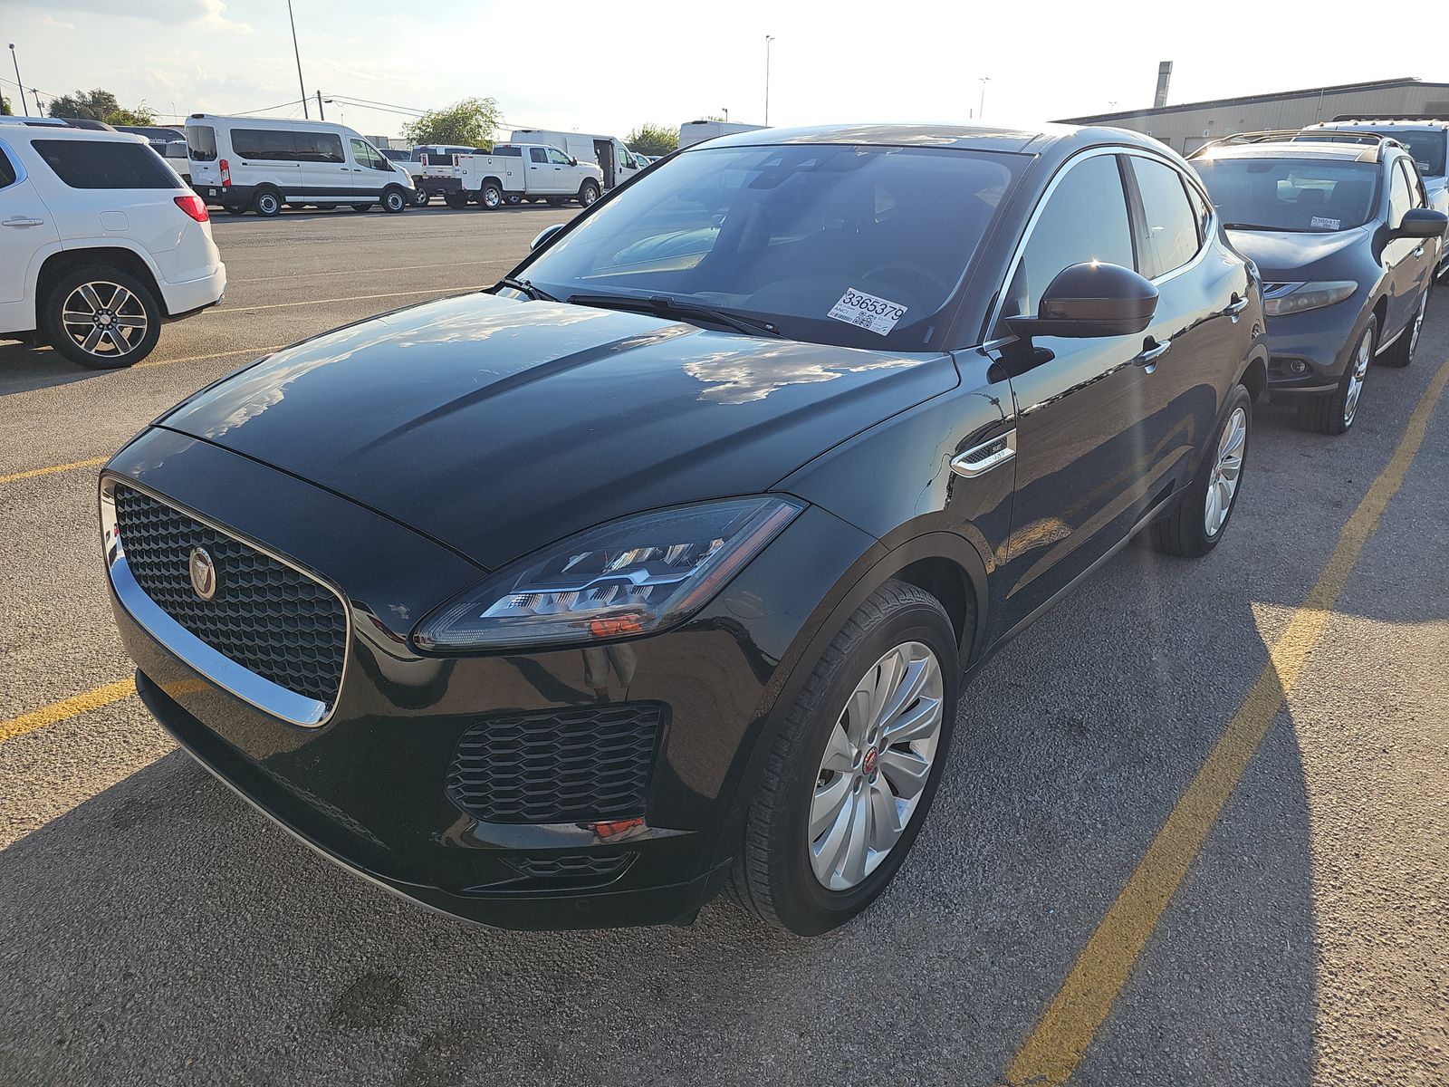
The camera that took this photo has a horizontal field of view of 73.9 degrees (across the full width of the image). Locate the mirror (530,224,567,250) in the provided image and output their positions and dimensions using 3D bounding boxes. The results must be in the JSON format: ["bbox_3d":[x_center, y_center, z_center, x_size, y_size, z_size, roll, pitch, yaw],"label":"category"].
[{"bbox_3d":[-0.605,-1.004,3.365,0.240,0.190,0.190,16,26,37],"label":"mirror"}]

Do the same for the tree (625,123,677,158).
[{"bbox_3d":[-4.704,-27.025,66.746,4.230,3.980,4.230,0,22,0],"label":"tree"}]

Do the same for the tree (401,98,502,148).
[{"bbox_3d":[-14.117,-21.072,50.835,5.390,4.560,5.390,0,22,0],"label":"tree"}]

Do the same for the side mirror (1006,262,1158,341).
[{"bbox_3d":[0.834,-0.560,2.221,0.280,0.175,0.160,17,27,36],"label":"side mirror"}]

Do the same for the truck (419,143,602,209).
[{"bbox_3d":[-6.718,-12.042,31.541,2.080,2.000,6.450,16,27,35],"label":"truck"}]

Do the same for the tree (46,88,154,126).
[{"bbox_3d":[-51.157,-33.223,79.295,8.900,7.600,8.000,-12,24,-29],"label":"tree"}]

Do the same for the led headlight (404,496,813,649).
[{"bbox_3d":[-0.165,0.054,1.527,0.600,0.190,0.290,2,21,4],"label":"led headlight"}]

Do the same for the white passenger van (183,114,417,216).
[{"bbox_3d":[-11.826,-10.763,27.563,2.120,2.560,5.980,18,27,39],"label":"white passenger van"}]

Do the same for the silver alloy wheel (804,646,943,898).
[{"bbox_3d":[0.253,0.433,2.019,0.200,0.525,0.525,16,26,36],"label":"silver alloy wheel"}]

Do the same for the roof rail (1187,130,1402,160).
[{"bbox_3d":[4.404,-2.989,7.278,1.190,0.200,1.750,17,26,37],"label":"roof rail"}]

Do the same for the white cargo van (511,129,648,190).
[{"bbox_3d":[-5.468,-14.914,38.360,2.080,2.560,5.850,18,27,39],"label":"white cargo van"}]

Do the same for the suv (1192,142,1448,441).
[{"bbox_3d":[4.015,-2.076,7.130,1.950,1.740,4.800,17,26,37],"label":"suv"}]

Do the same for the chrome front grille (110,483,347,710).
[{"bbox_3d":[-0.928,0.097,1.724,0.900,0.320,0.115,17,27,36],"label":"chrome front grille"}]

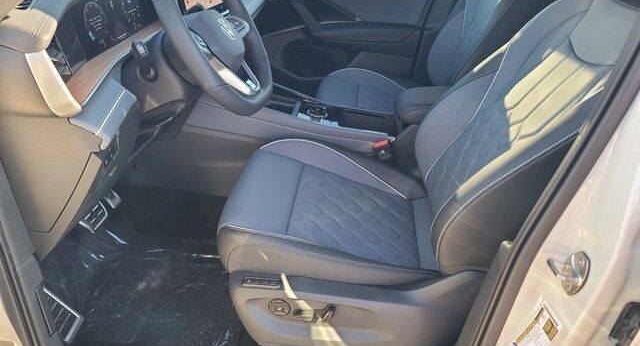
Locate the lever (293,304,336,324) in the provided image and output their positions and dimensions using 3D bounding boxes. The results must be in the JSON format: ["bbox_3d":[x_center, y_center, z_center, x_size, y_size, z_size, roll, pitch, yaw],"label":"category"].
[{"bbox_3d":[-0.012,0.283,0.934,0.088,0.033,0.022,3,31,5],"label":"lever"}]

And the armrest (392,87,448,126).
[{"bbox_3d":[0.370,-0.192,1.343,0.290,0.075,0.180,3,31,5],"label":"armrest"}]

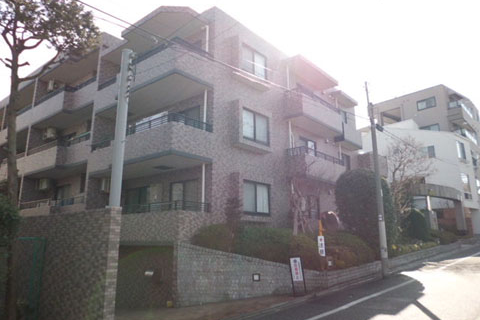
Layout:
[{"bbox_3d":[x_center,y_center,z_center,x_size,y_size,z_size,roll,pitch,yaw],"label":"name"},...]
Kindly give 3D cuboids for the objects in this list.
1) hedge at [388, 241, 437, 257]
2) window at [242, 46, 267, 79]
[{"bbox_3d":[11.421,5.724,23.377,0.800,0.600,8.200,-11,-17,43],"label":"hedge"},{"bbox_3d":[0.668,-4.141,15.481,0.150,1.280,1.710,-10,-16,39],"label":"window"}]

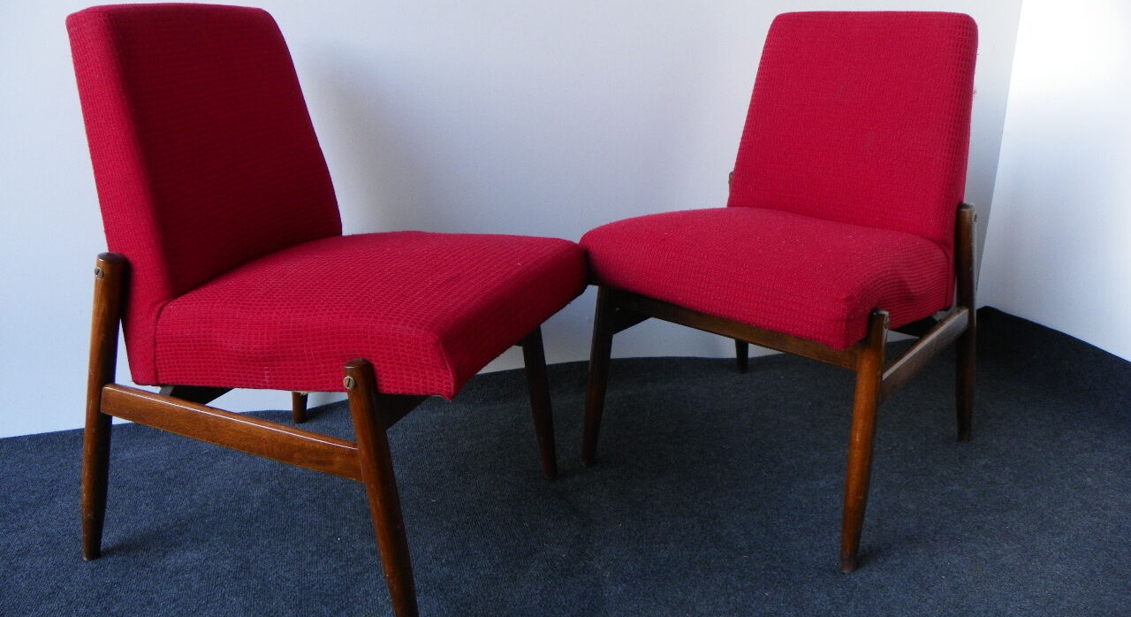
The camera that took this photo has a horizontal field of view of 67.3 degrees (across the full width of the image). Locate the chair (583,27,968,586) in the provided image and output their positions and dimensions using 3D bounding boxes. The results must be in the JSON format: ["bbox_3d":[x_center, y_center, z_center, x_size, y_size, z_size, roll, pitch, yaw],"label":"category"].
[{"bbox_3d":[0.403,-0.096,1.476,0.513,0.786,0.633,16,24,37],"label":"chair"}]

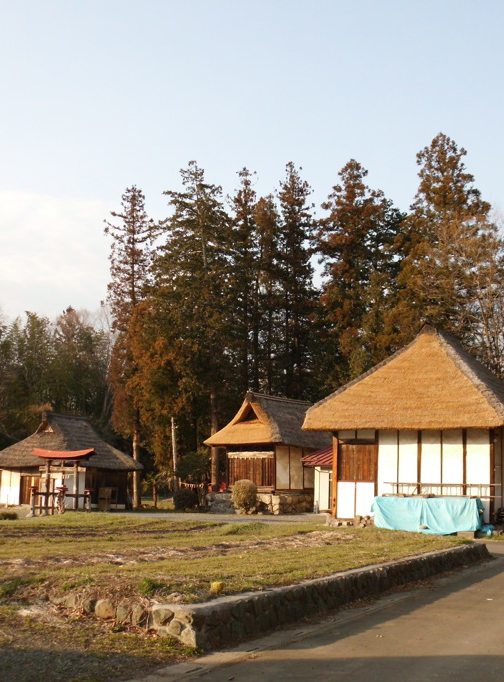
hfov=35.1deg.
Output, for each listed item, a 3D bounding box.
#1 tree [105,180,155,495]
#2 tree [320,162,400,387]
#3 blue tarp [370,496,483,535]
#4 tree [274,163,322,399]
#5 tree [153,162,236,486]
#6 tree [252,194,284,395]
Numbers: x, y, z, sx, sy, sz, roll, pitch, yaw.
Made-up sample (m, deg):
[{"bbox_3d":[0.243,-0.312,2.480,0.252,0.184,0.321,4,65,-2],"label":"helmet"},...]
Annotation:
[{"bbox_3d":[-7.259,0.033,47.956,3.300,19.465,3.300,1,-9,0],"label":"tree"},{"bbox_3d":[6.981,-0.898,51.696,5.200,22.671,5.200,1,-9,0],"label":"tree"},{"bbox_3d":[6.044,5.992,27.361,3.450,1.200,0.900,-4,-10,25],"label":"blue tarp"},{"bbox_3d":[3.139,-0.931,53.742,3.500,23.282,3.500,1,-9,0],"label":"tree"},{"bbox_3d":[-3.186,-0.656,46.532,5.000,20.472,5.000,1,-9,0],"label":"tree"},{"bbox_3d":[1.132,0.186,54.593,2.800,21.293,2.800,1,-9,0],"label":"tree"}]

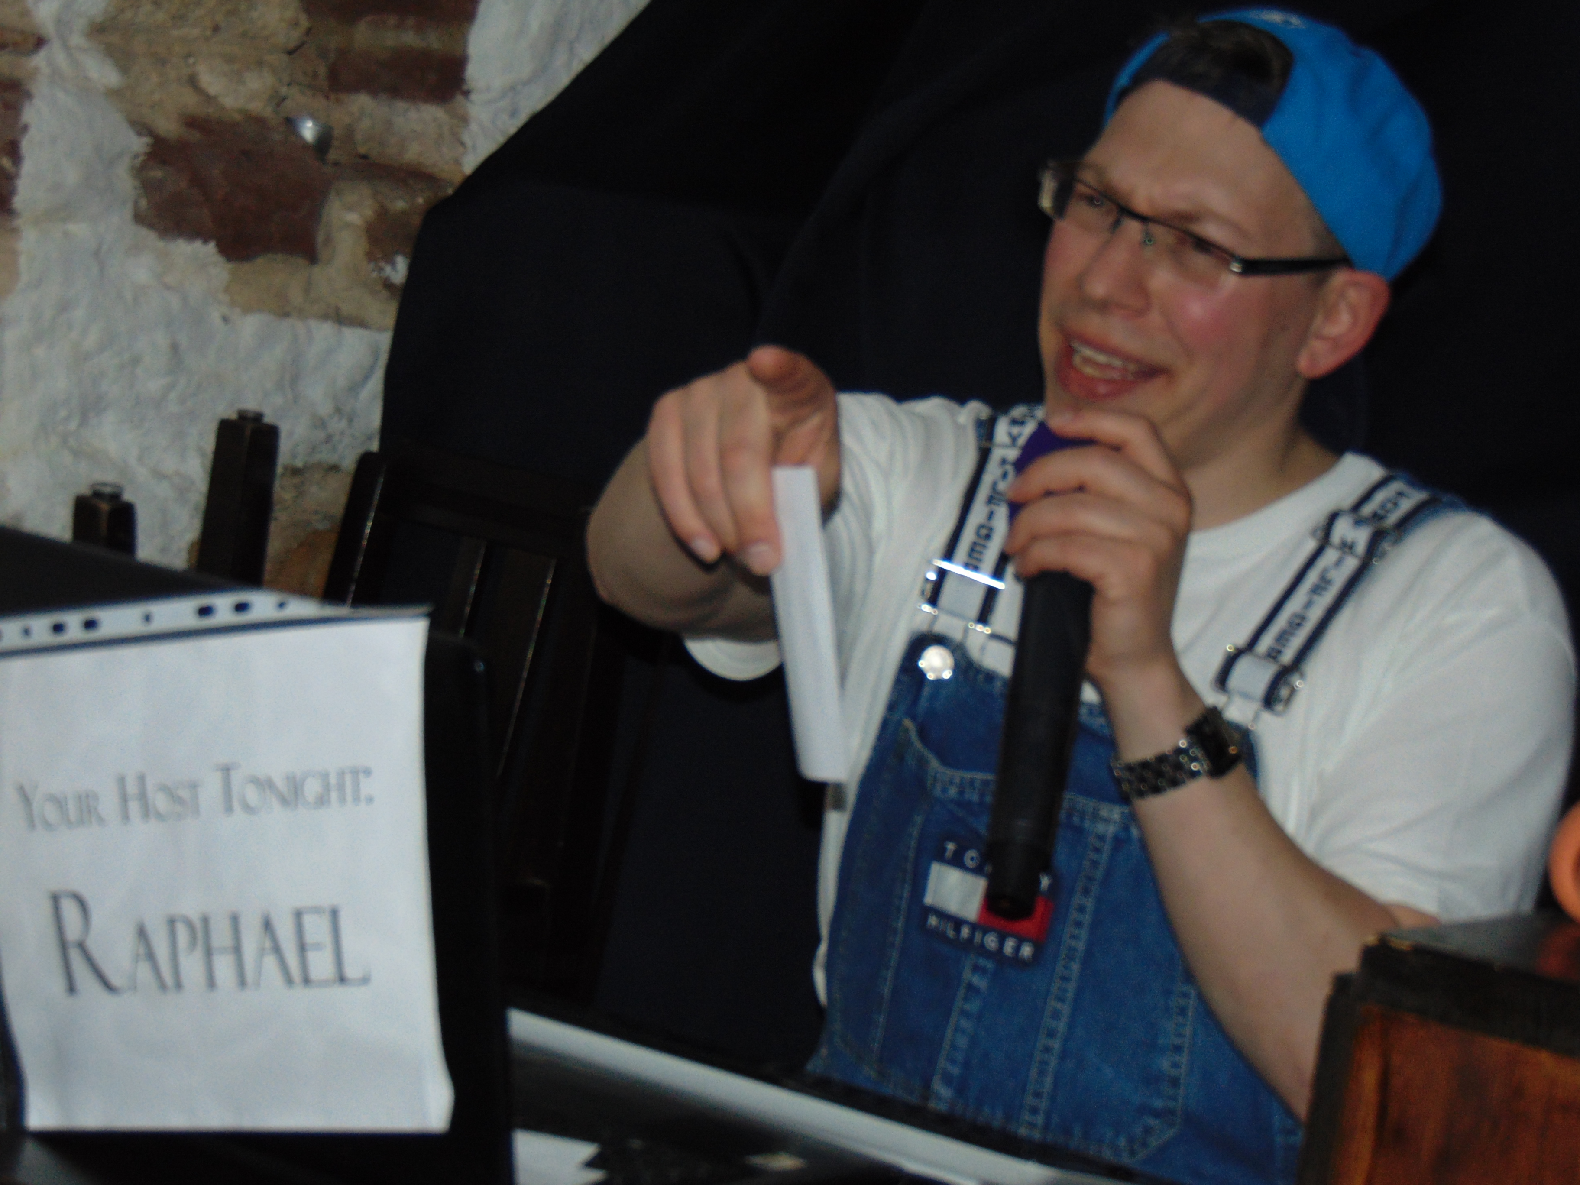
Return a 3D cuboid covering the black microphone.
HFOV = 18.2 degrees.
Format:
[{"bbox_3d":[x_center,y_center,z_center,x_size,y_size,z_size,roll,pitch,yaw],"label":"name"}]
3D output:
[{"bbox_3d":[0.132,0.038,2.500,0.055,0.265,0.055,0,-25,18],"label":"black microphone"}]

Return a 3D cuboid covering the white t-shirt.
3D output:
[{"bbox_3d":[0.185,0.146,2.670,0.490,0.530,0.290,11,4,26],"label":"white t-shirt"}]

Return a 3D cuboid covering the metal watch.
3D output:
[{"bbox_3d":[0.198,0.083,2.520,0.063,0.032,0.070,-12,28,38],"label":"metal watch"}]

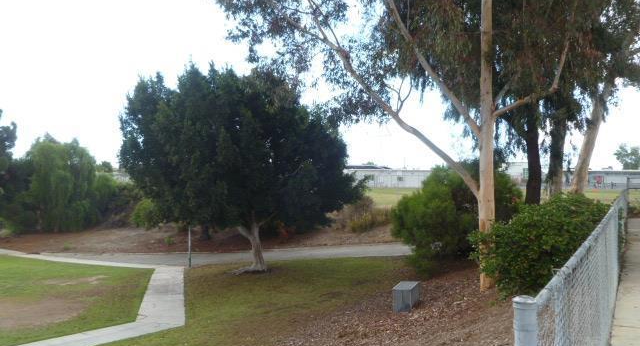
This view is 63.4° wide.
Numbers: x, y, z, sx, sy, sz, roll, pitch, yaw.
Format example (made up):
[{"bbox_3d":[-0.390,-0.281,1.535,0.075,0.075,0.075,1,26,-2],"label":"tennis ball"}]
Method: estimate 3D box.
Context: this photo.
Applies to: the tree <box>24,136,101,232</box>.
[{"bbox_3d":[-16.414,0.669,33.000,4.750,6.000,4.800,0,-1,0],"label":"tree"}]

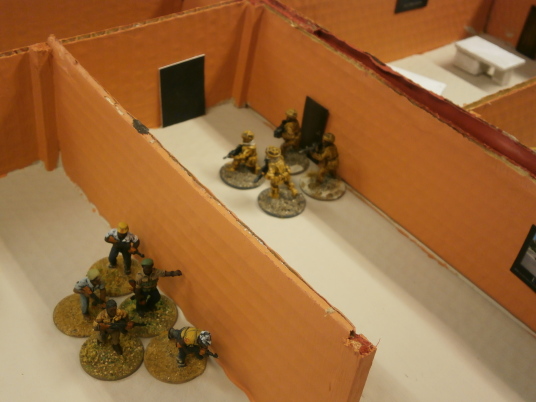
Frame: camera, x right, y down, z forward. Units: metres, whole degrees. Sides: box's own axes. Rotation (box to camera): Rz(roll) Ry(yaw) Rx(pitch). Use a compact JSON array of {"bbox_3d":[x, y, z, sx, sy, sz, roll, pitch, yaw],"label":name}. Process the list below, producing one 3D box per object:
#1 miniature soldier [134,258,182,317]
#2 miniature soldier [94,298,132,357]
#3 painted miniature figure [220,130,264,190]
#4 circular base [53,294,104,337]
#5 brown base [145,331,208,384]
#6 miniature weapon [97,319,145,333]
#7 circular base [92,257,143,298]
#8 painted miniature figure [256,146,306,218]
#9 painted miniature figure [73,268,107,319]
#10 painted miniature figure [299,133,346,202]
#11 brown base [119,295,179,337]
[{"bbox_3d":[-0.047,0.036,0.303,0.020,0.023,0.013,5,37,-2],"label":"miniature soldier"},{"bbox_3d":[-0.058,0.049,0.279,0.017,0.027,0.011,-5,42,-15],"label":"miniature soldier"},{"bbox_3d":[-0.011,-0.024,0.375,0.025,0.027,0.025,-13,44,-23],"label":"painted miniature figure"},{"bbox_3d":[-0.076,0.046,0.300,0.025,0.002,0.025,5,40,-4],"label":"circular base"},{"bbox_3d":[-0.037,0.062,0.290,0.025,0.002,0.025,7,37,0],"label":"brown base"},{"bbox_3d":[-0.056,0.048,0.279,0.019,0.004,0.002,-2,37,-1],"label":"miniature weapon"},{"bbox_3d":[-0.067,0.033,0.324,0.025,0.002,0.025,5,37,-3],"label":"circular base"},{"bbox_3d":[0.009,-0.011,0.371,0.025,0.029,0.025,32,44,29],"label":"painted miniature figure"},{"bbox_3d":[-0.071,0.038,0.292,0.012,0.025,0.013,-27,51,-34],"label":"painted miniature figure"},{"bbox_3d":[0.030,-0.019,0.374,0.027,0.030,0.025,-13,44,-23],"label":"painted miniature figure"},{"bbox_3d":[-0.050,0.047,0.304,0.025,0.002,0.025,5,40,-4],"label":"brown base"}]

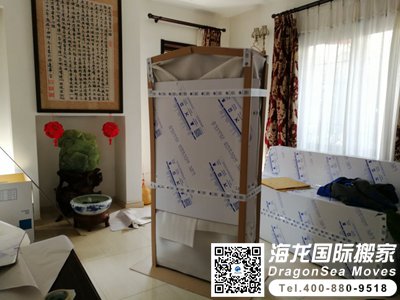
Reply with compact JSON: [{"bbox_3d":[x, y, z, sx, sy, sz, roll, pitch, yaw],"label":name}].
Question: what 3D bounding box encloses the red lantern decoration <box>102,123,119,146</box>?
[{"bbox_3d":[-1.158,-0.211,4.039,0.205,0.295,0.200,-3,8,-28],"label":"red lantern decoration"}]

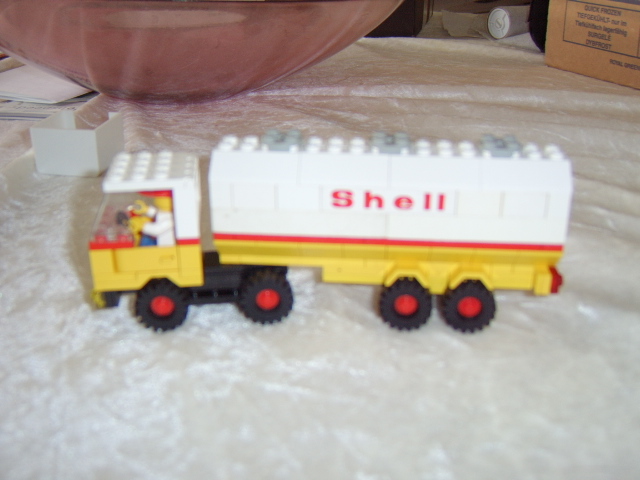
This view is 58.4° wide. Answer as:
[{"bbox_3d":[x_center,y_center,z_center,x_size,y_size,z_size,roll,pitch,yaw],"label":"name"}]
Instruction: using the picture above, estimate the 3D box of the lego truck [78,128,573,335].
[{"bbox_3d":[0.001,-0.005,0.228,0.182,0.076,0.043,1,24,1],"label":"lego truck"}]

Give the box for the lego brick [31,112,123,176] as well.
[{"bbox_3d":[-0.178,-0.072,0.424,0.046,0.033,0.054,1,24,2],"label":"lego brick"}]

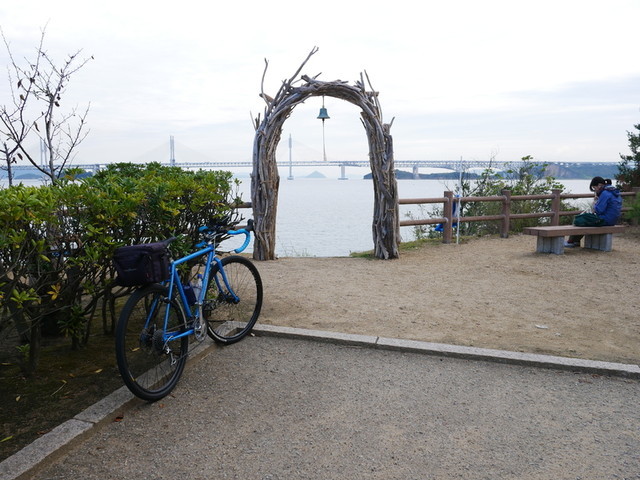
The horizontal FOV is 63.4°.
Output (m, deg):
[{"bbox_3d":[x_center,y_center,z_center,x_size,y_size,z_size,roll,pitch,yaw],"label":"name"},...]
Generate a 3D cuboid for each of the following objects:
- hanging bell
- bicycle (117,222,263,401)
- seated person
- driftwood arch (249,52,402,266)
[{"bbox_3d":[0.051,-1.938,7.947,0.203,0.203,0.203,0,7,0],"label":"hanging bell"},{"bbox_3d":[-0.877,0.393,3.582,0.500,1.000,1.700,-3,5,19],"label":"bicycle"},{"bbox_3d":[4.930,-0.489,9.328,0.520,1.270,0.850,-7,10,-45],"label":"seated person"},{"bbox_3d":[0.074,-1.314,8.021,2.298,3.218,0.500,0,7,-2],"label":"driftwood arch"}]

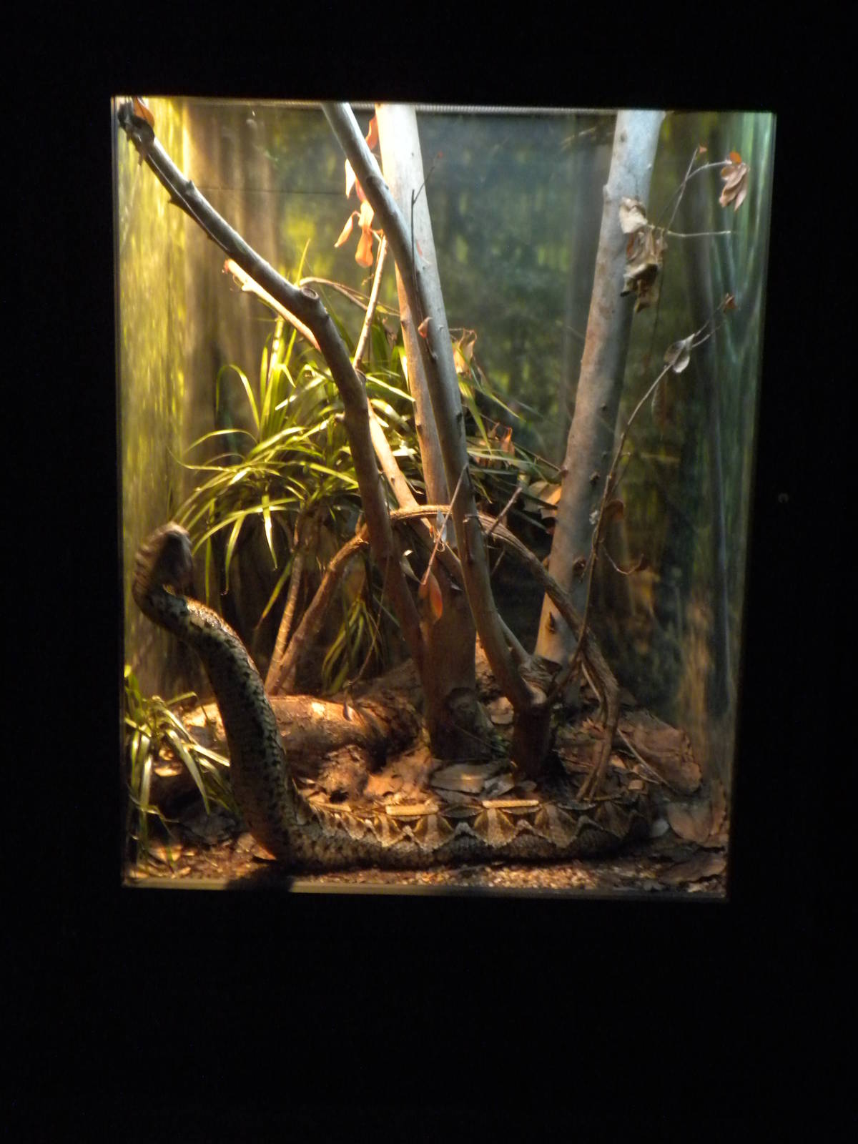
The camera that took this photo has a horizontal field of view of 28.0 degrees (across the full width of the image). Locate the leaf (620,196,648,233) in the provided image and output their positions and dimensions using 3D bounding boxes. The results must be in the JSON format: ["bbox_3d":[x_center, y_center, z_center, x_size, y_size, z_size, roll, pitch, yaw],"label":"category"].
[{"bbox_3d":[0.256,-0.447,2.153,0.036,0.046,0.030,1,11,0],"label":"leaf"}]

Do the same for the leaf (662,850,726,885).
[{"bbox_3d":[0.329,0.367,2.131,0.080,0.028,0.060,1,11,0],"label":"leaf"}]

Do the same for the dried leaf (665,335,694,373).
[{"bbox_3d":[0.318,-0.277,2.187,0.037,0.050,0.025,1,11,0],"label":"dried leaf"}]

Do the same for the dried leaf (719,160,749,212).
[{"bbox_3d":[0.369,-0.466,2.077,0.037,0.063,0.030,1,11,0],"label":"dried leaf"}]

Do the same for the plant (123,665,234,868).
[{"bbox_3d":[-0.324,0.244,2.151,0.159,0.236,0.170,1,11,0],"label":"plant"}]

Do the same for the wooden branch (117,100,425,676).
[{"bbox_3d":[-0.179,-0.197,2.128,0.382,0.730,0.290,1,11,0],"label":"wooden branch"}]

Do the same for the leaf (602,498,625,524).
[{"bbox_3d":[0.247,-0.082,2.297,0.030,0.036,0.020,1,11,0],"label":"leaf"}]

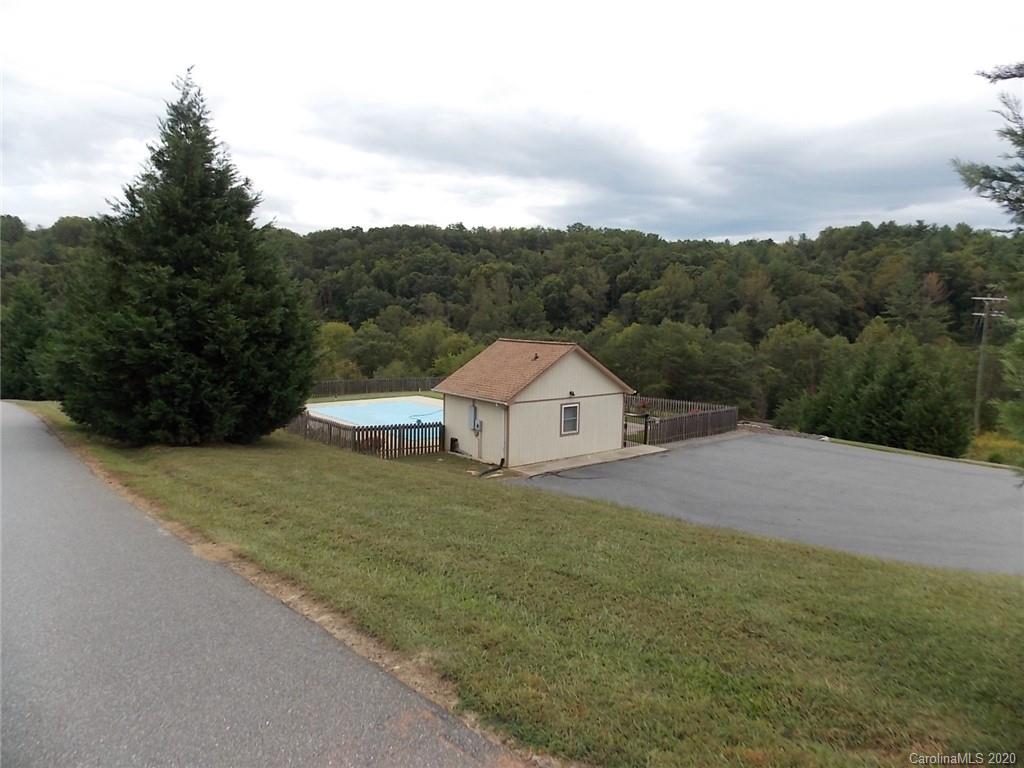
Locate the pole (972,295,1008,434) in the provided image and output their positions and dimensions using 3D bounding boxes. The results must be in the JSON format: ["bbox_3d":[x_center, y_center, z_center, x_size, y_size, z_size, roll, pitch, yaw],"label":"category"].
[{"bbox_3d":[31.550,-1.009,45.465,2.550,9.800,0.350,0,5,-6],"label":"pole"}]

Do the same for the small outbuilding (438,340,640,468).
[{"bbox_3d":[0.972,0.514,28.485,6.957,4.557,4.766,-4,7,-39],"label":"small outbuilding"}]

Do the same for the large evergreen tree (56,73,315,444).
[{"bbox_3d":[-10.114,-3.958,21.534,7.318,11.446,7.318,1,5,0],"label":"large evergreen tree"}]

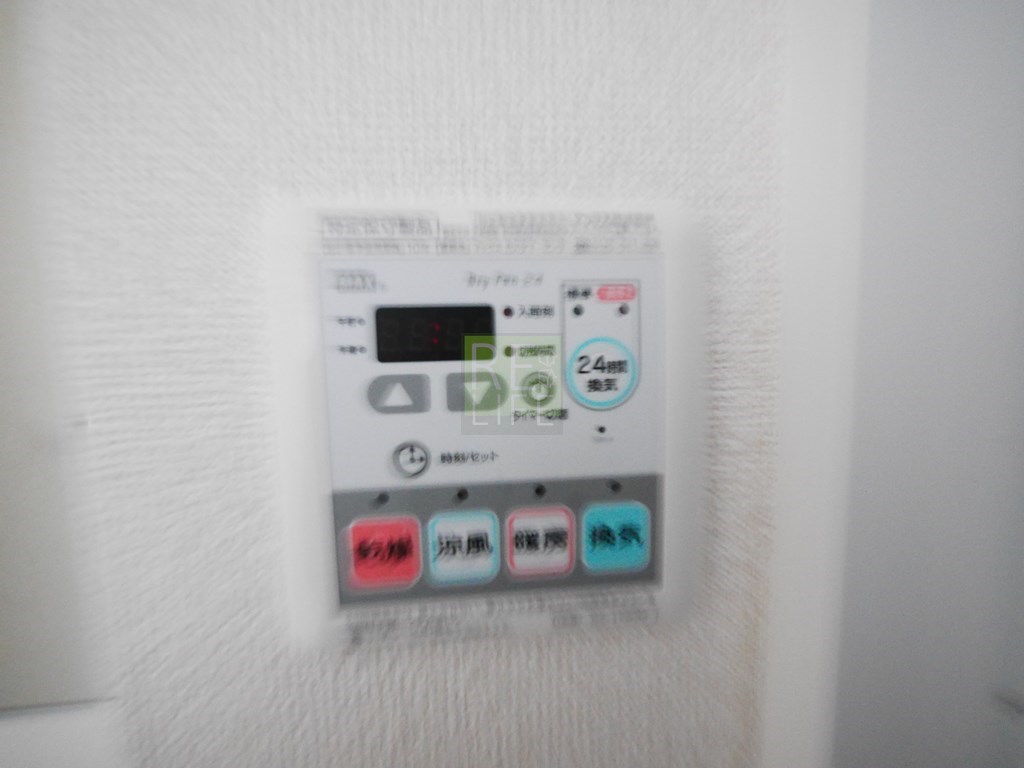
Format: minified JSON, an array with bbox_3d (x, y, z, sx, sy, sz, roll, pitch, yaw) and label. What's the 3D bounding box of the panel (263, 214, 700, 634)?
[{"bbox_3d":[-0.005,0.012,0.119,0.117,0.121,0.018,-2,4,-4],"label":"panel"}]

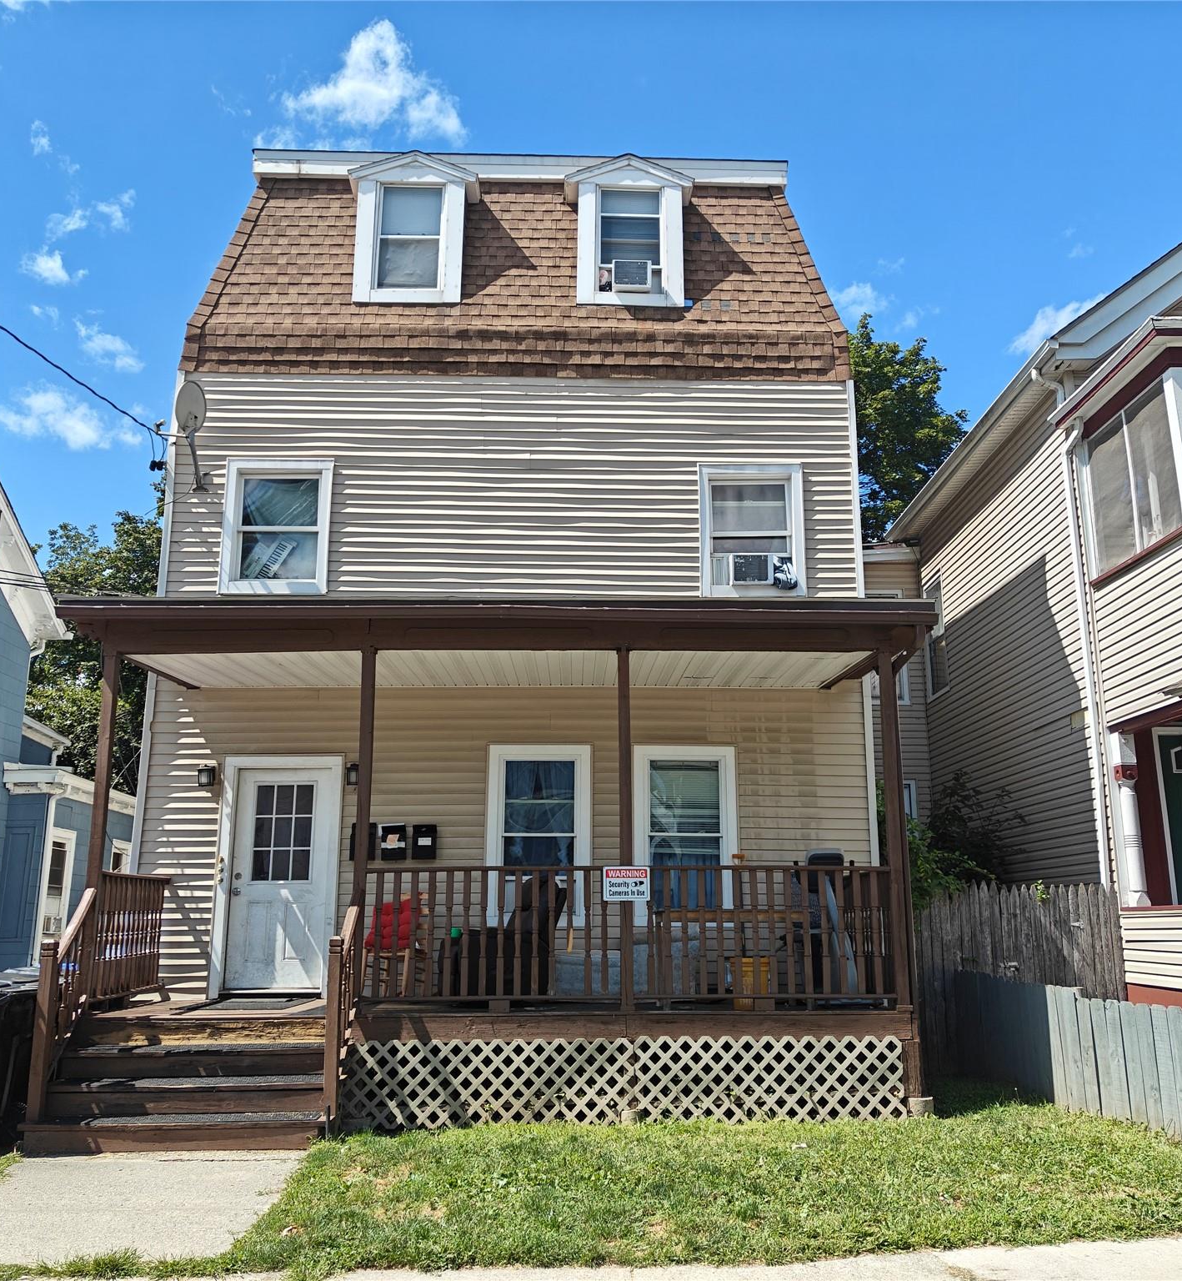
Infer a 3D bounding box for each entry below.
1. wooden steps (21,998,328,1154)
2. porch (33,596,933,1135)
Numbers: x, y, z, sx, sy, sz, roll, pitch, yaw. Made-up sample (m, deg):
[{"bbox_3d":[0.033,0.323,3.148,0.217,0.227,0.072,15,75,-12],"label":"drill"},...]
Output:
[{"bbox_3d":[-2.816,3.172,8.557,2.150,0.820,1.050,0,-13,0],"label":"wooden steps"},{"bbox_3d":[-0.748,1.776,9.955,6.900,4.120,2.280,0,-13,0],"label":"porch"}]

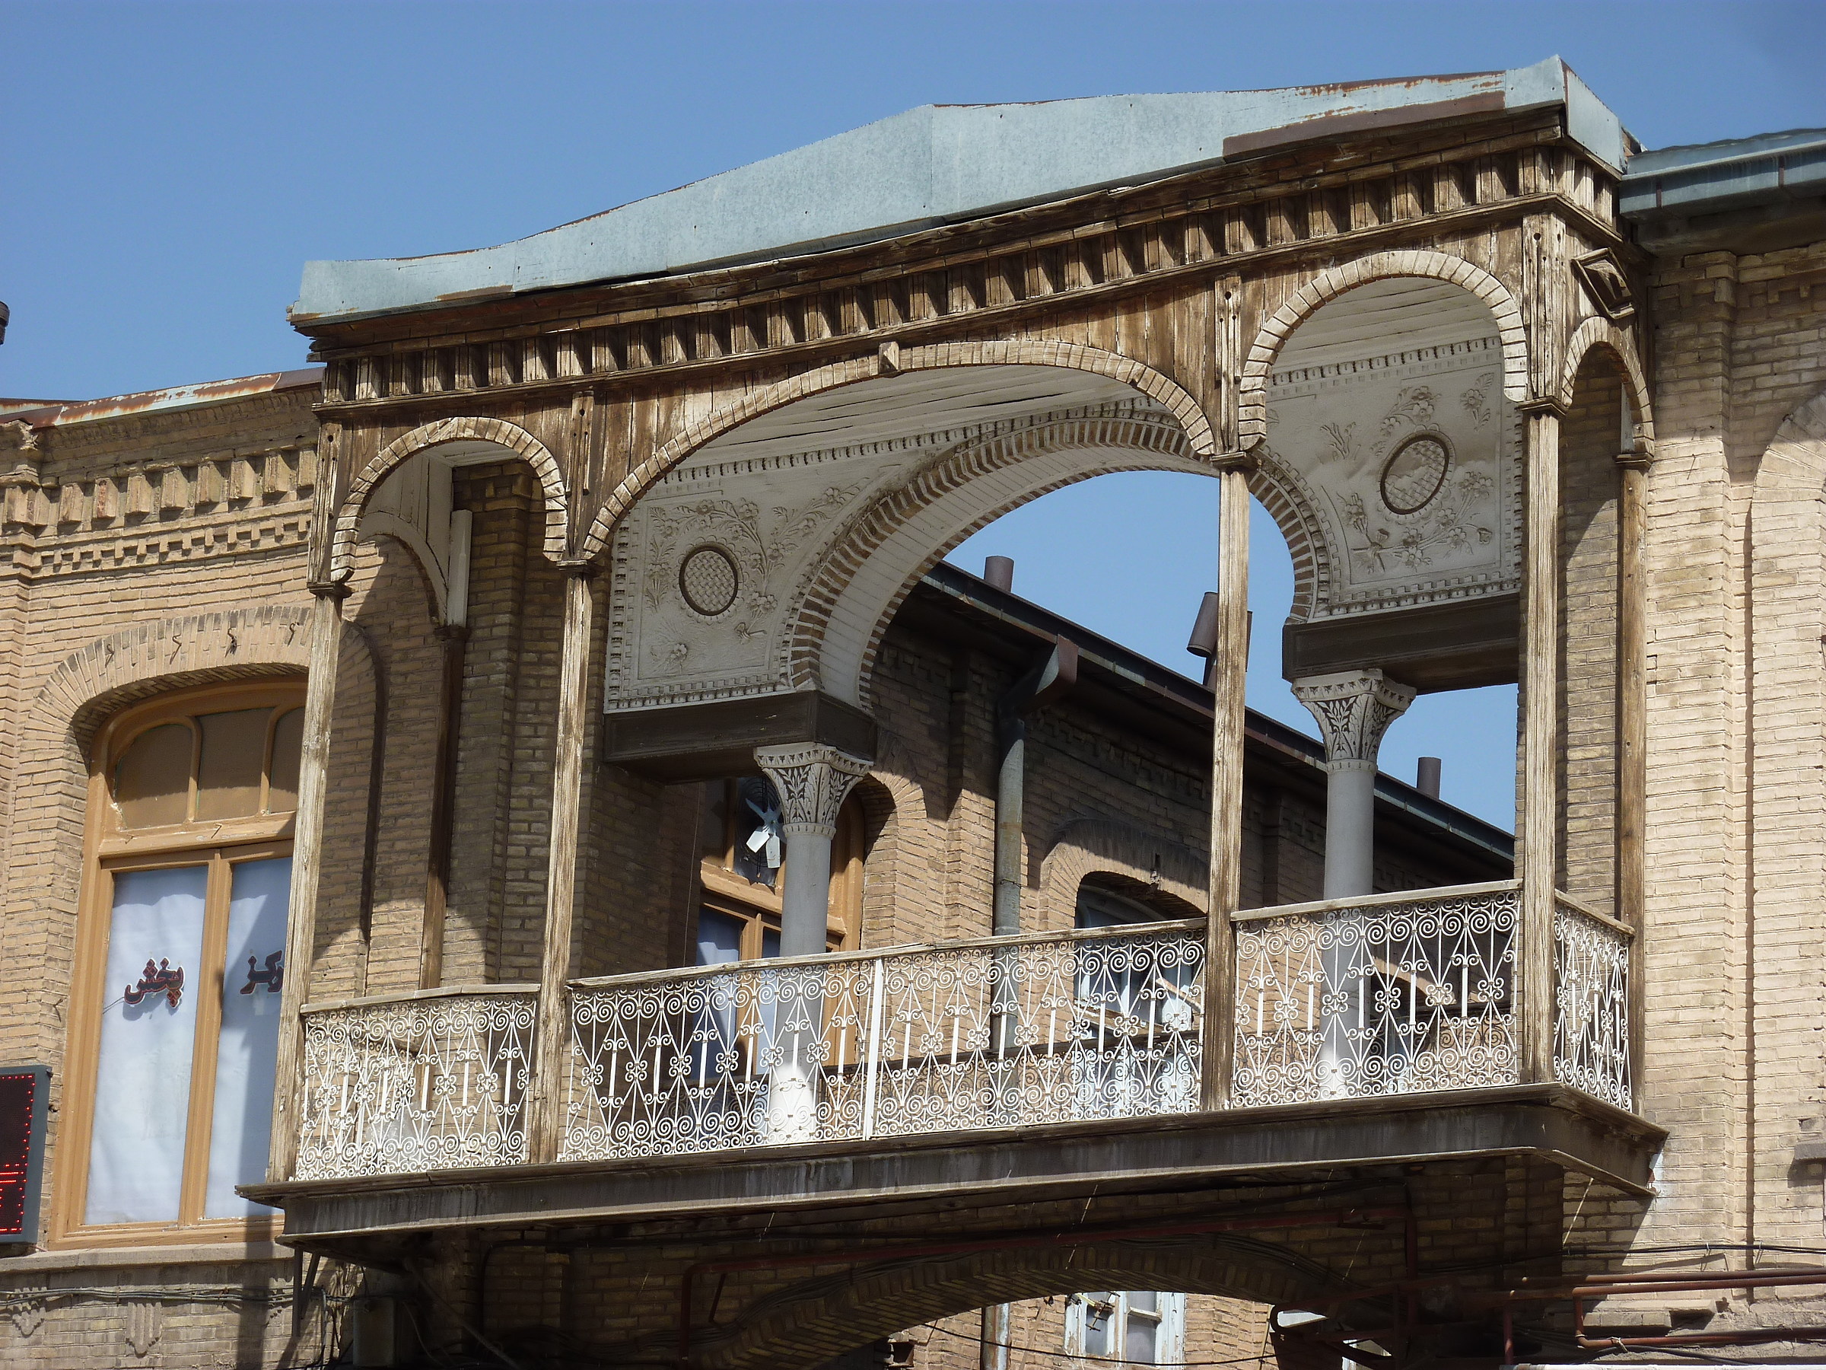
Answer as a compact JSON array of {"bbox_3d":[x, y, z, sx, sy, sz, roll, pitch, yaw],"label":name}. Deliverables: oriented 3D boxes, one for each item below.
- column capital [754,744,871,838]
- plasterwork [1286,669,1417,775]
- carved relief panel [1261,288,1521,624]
[{"bbox_3d":[-0.487,0.520,25.907,0.389,0.464,0.389,-7,-17,32],"label":"column capital"},{"bbox_3d":[2.046,0.210,25.661,0.416,0.445,0.396,-7,-19,31],"label":"plasterwork"},{"bbox_3d":[2.231,-0.975,25.567,1.386,1.337,0.119,-7,-19,31],"label":"carved relief panel"}]

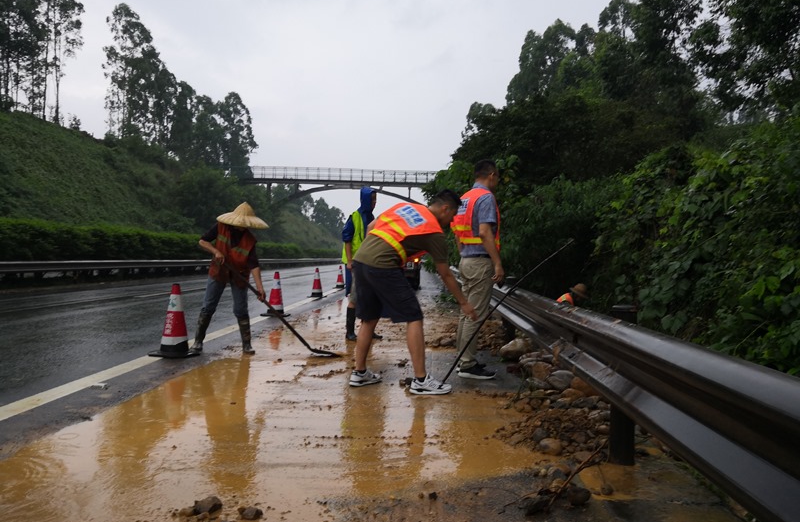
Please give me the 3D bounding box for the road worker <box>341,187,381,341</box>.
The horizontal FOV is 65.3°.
[{"bbox_3d":[-0.440,0.035,7.220,0.400,1.750,0.500,1,0,25],"label":"road worker"}]

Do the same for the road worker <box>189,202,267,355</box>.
[{"bbox_3d":[-1.714,0.169,6.200,0.740,1.490,0.580,0,0,-13],"label":"road worker"}]

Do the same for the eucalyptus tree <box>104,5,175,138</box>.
[{"bbox_3d":[-30.173,-21.865,72.000,8.000,16.000,7.500,0,0,-18],"label":"eucalyptus tree"}]

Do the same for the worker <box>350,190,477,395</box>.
[{"bbox_3d":[0.097,0.224,4.500,0.880,1.440,0.600,0,0,-22],"label":"worker"}]

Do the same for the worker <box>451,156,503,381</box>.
[{"bbox_3d":[0.636,0.057,5.120,0.420,1.740,0.520,0,0,-33],"label":"worker"}]

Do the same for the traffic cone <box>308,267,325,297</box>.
[{"bbox_3d":[-1.995,0.524,15.000,0.410,0.700,0.410,0,0,0],"label":"traffic cone"}]

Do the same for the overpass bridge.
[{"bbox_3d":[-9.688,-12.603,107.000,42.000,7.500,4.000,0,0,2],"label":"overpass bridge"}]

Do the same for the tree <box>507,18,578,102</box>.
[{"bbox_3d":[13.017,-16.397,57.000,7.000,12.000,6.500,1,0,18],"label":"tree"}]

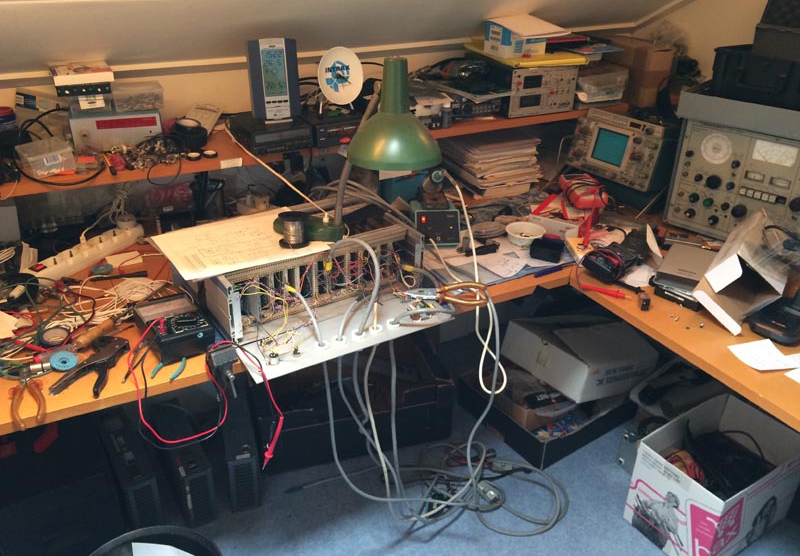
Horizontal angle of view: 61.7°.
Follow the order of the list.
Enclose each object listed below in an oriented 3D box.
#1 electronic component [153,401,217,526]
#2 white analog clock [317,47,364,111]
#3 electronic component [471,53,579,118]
[{"bbox_3d":[-0.621,0.527,1.972,0.078,0.187,0.350,-13,31,-24],"label":"electronic component"},{"bbox_3d":[-0.143,-0.474,1.593,0.108,0.146,0.075,-13,29,-23],"label":"white analog clock"},{"bbox_3d":[0.358,-0.592,2.016,0.225,0.133,0.260,-12,31,-21],"label":"electronic component"}]

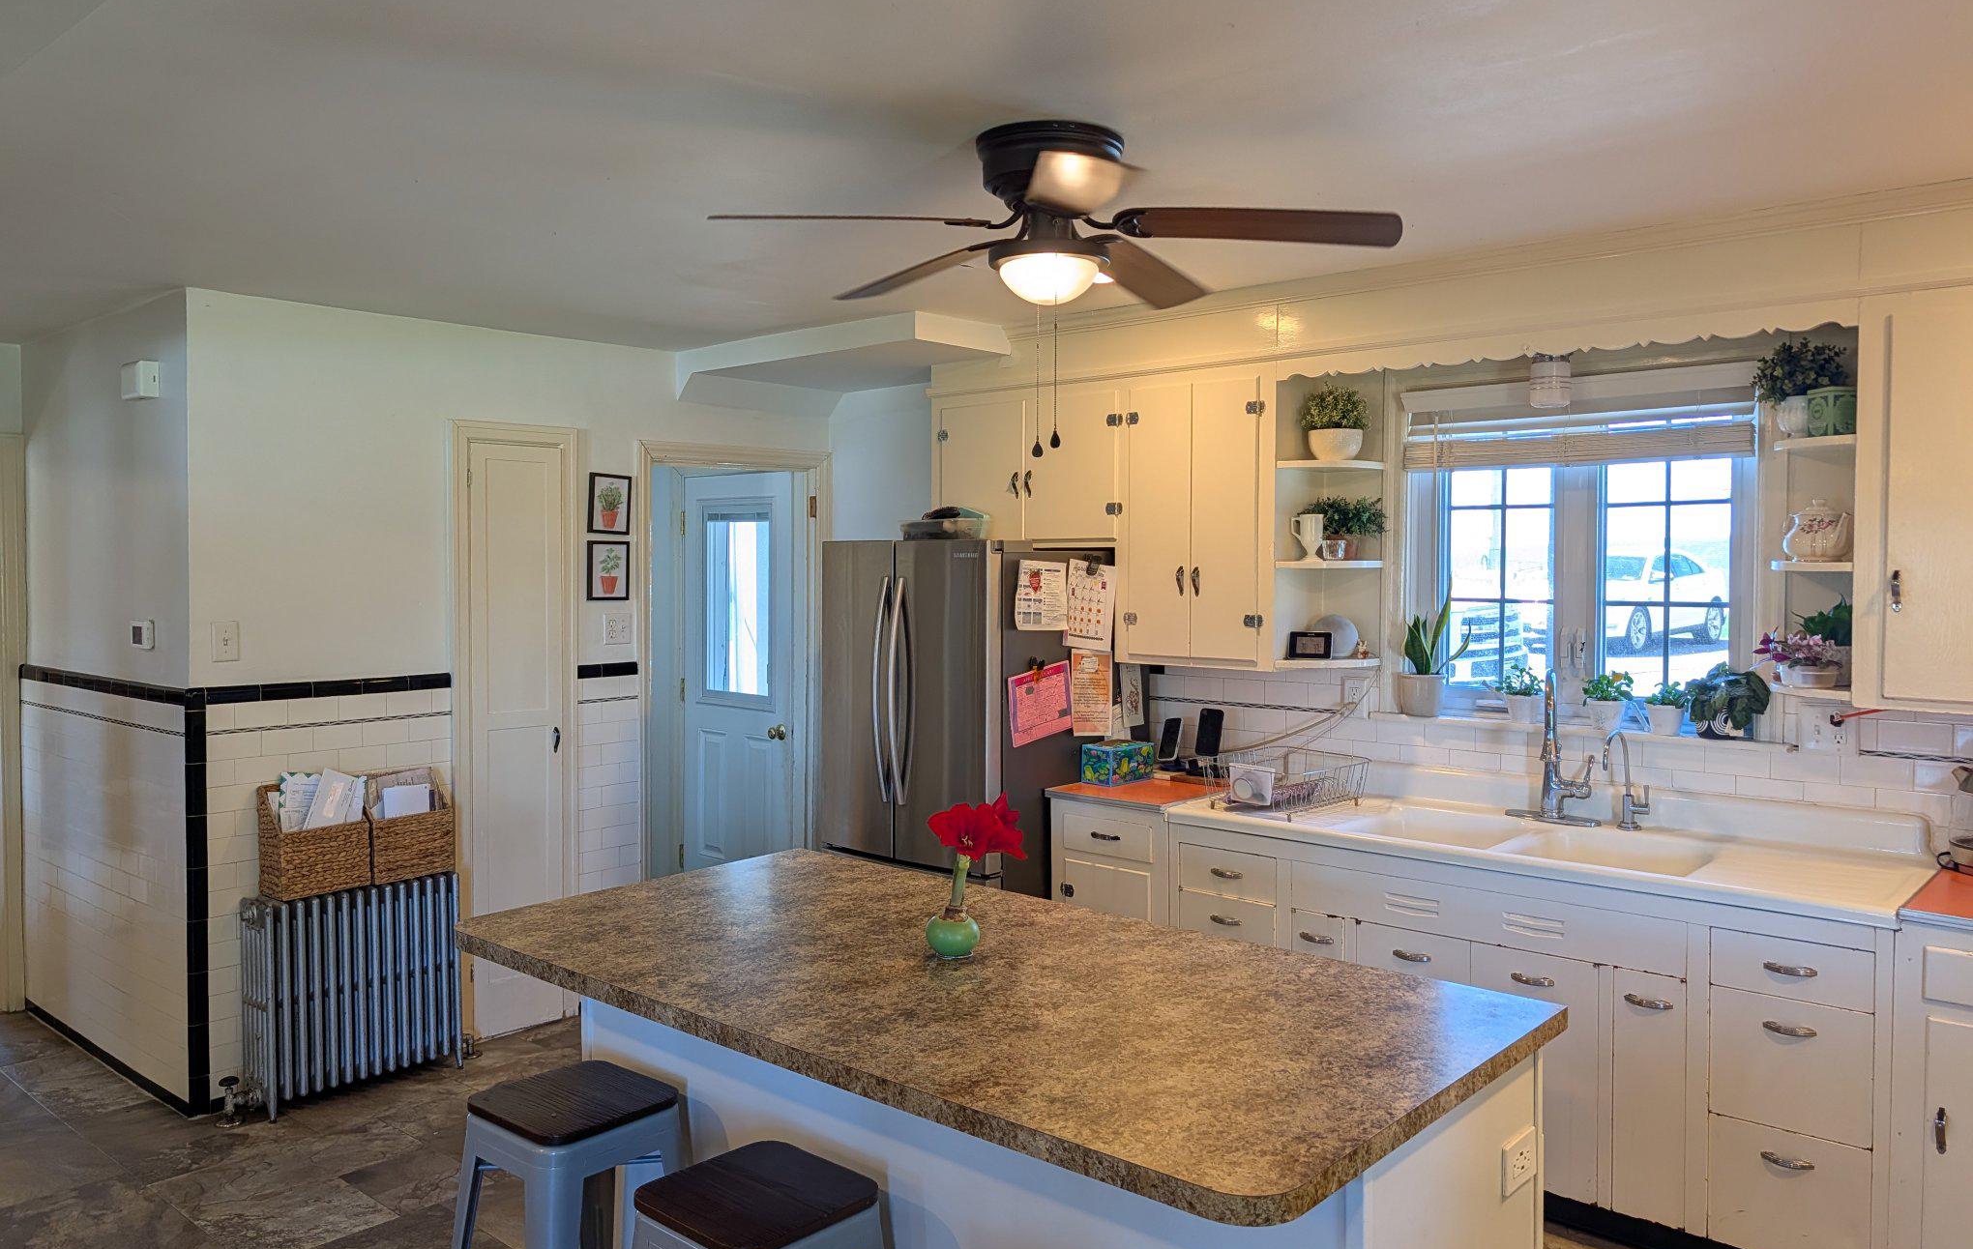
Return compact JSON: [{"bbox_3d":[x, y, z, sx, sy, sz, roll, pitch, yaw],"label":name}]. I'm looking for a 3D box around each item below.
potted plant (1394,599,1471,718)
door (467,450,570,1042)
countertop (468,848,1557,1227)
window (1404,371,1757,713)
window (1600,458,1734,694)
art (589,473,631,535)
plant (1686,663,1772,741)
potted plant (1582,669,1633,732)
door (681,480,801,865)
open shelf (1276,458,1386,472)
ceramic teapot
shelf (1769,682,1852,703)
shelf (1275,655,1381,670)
[{"bbox_3d":[1.344,0.079,4.149,0.180,0.400,0.155,2,3,41],"label":"potted plant"},{"bbox_3d":[-1.642,0.404,4.833,0.045,2.050,0.352,2,3,41],"label":"door"},{"bbox_3d":[-0.072,0.622,2.457,1.845,0.039,0.965,2,3,41],"label":"countertop"},{"bbox_3d":[1.667,-0.216,3.909,0.965,0.940,0.110,2,3,42],"label":"window"},{"bbox_3d":[1.871,-0.161,3.787,0.355,0.730,0.050,2,3,42],"label":"window"},{"bbox_3d":[-1.374,-0.439,5.005,0.022,0.216,0.168,2,0,41],"label":"art"},{"bbox_3d":[1.956,0.208,3.610,0.190,0.197,0.180,2,3,42],"label":"plant"},{"bbox_3d":[1.730,0.211,3.826,0.130,0.166,0.125,2,3,41],"label":"potted plant"},{"bbox_3d":[-1.121,0.337,6.221,0.775,2.030,0.045,2,3,41],"label":"door"},{"bbox_3d":[1.057,-0.480,4.182,0.210,0.022,0.305,2,3,42],"label":"open shelf"},{"bbox_3d":[2.016,-0.228,3.321,0.125,0.158,0.190,-1,2,-25],"label":"ceramic teapot"},{"bbox_3d":[2.016,0.165,3.342,0.214,0.022,0.305,2,3,42],"label":"shelf"},{"bbox_3d":[1.052,0.118,4.208,0.200,0.024,0.305,2,3,42],"label":"shelf"}]

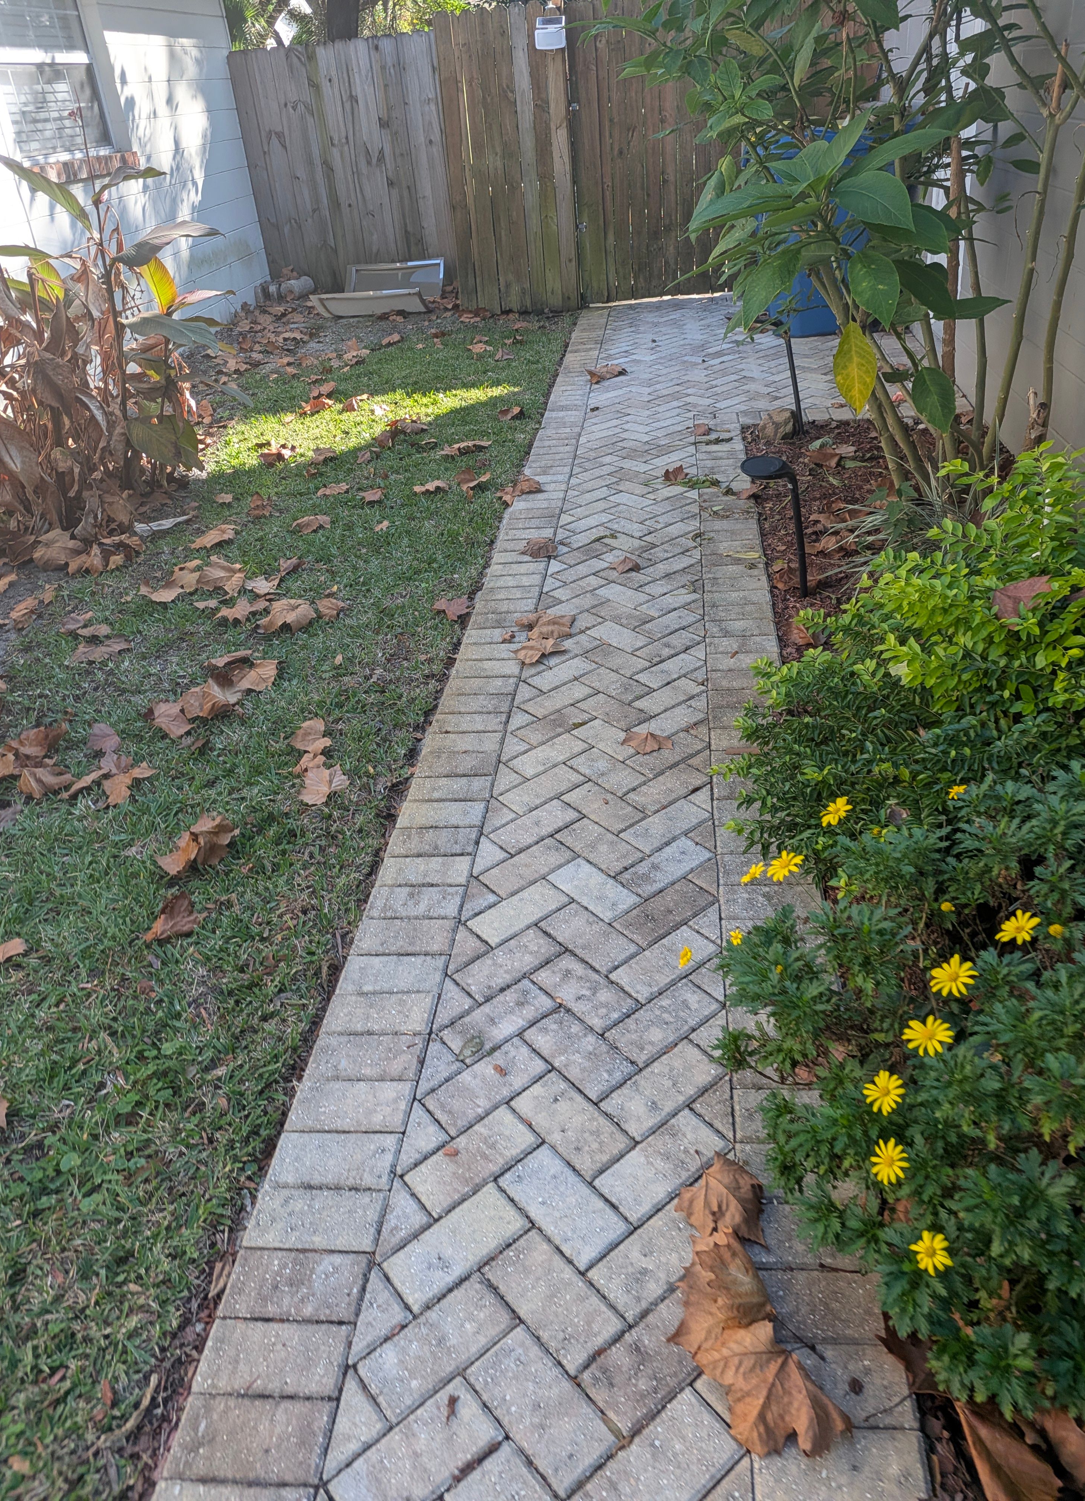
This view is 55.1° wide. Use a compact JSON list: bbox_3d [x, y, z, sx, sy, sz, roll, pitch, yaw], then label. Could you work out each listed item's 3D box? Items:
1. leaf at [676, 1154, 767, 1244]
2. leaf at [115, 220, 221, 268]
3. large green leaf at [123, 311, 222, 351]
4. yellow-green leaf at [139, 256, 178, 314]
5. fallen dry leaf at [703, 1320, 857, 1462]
[{"bbox_3d":[0.263,0.654,1.511,0.118,0.040,0.138,-19,35,-19],"label":"leaf"},{"bbox_3d":[-1.522,-2.056,4.229,0.450,0.140,0.150,-7,32,9],"label":"leaf"},{"bbox_3d":[-1.568,-1.755,4.370,0.450,0.100,0.150,18,36,5],"label":"large green leaf"},{"bbox_3d":[-1.613,-1.956,4.345,0.120,0.270,0.090,-6,33,0],"label":"yellow-green leaf"},{"bbox_3d":[0.285,0.791,1.295,0.150,0.040,0.140,15,38,29],"label":"fallen dry leaf"}]

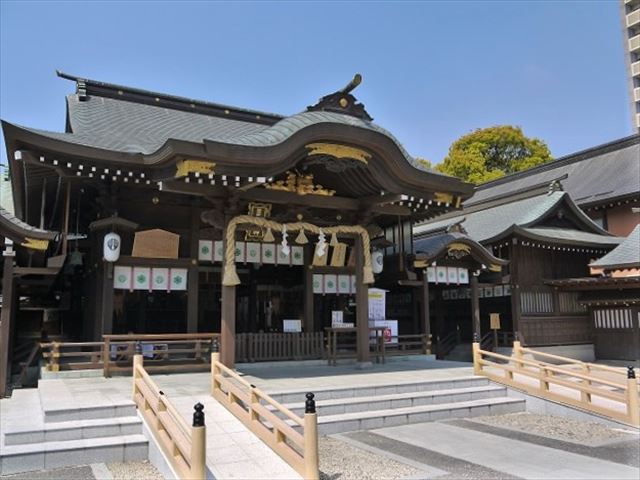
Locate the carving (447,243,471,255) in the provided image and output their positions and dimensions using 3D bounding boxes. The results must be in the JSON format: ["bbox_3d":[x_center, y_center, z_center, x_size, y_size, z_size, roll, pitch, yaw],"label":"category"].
[{"bbox_3d":[4.228,0.274,15.748,0.899,0.352,0.098,3,-9,-25],"label":"carving"}]

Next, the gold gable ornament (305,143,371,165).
[{"bbox_3d":[0.343,-1.602,9.585,1.387,0.313,0.098,3,-9,-25],"label":"gold gable ornament"}]

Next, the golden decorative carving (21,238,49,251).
[{"bbox_3d":[-5.900,0.093,10.717,0.528,0.234,0.078,3,-9,-25],"label":"golden decorative carving"}]

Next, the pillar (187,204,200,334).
[{"bbox_3d":[-3.662,1.215,14.953,0.230,4.335,0.229,4,-11,-26],"label":"pillar"}]

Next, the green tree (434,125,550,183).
[{"bbox_3d":[13.080,-0.824,38.212,9.379,15.564,9.379,3,-9,-25],"label":"green tree"}]

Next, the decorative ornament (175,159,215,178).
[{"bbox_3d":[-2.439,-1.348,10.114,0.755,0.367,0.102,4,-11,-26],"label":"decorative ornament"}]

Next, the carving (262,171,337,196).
[{"bbox_3d":[-0.495,-1.456,13.417,2.020,0.592,0.204,4,-11,-26],"label":"carving"}]

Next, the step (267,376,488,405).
[{"bbox_3d":[0.977,2.828,9.806,5.253,0.158,0.541,4,-11,-26],"label":"step"}]

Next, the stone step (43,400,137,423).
[{"bbox_3d":[-3.368,2.523,7.616,1.193,0.158,0.541,4,-11,-26],"label":"stone step"}]

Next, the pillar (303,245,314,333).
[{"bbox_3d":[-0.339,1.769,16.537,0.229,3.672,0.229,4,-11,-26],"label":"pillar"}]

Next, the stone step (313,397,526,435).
[{"bbox_3d":[1.451,2.998,8.787,5.120,0.191,0.546,4,-11,-26],"label":"stone step"}]

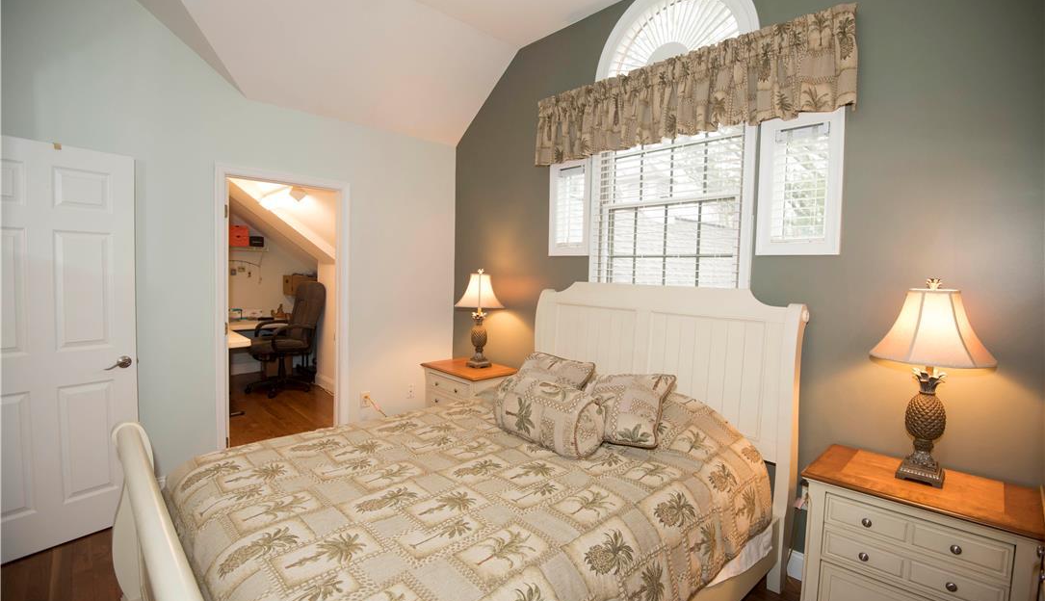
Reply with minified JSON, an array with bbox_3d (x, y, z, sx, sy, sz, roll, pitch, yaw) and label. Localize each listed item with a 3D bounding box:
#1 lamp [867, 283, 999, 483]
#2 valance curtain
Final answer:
[{"bbox_3d":[1.587,0.312,1.822,0.390,0.790,0.390,5,5,43],"label":"lamp"},{"bbox_3d":[0.813,-1.139,2.719,1.880,0.480,0.100,5,5,43],"label":"valance curtain"}]

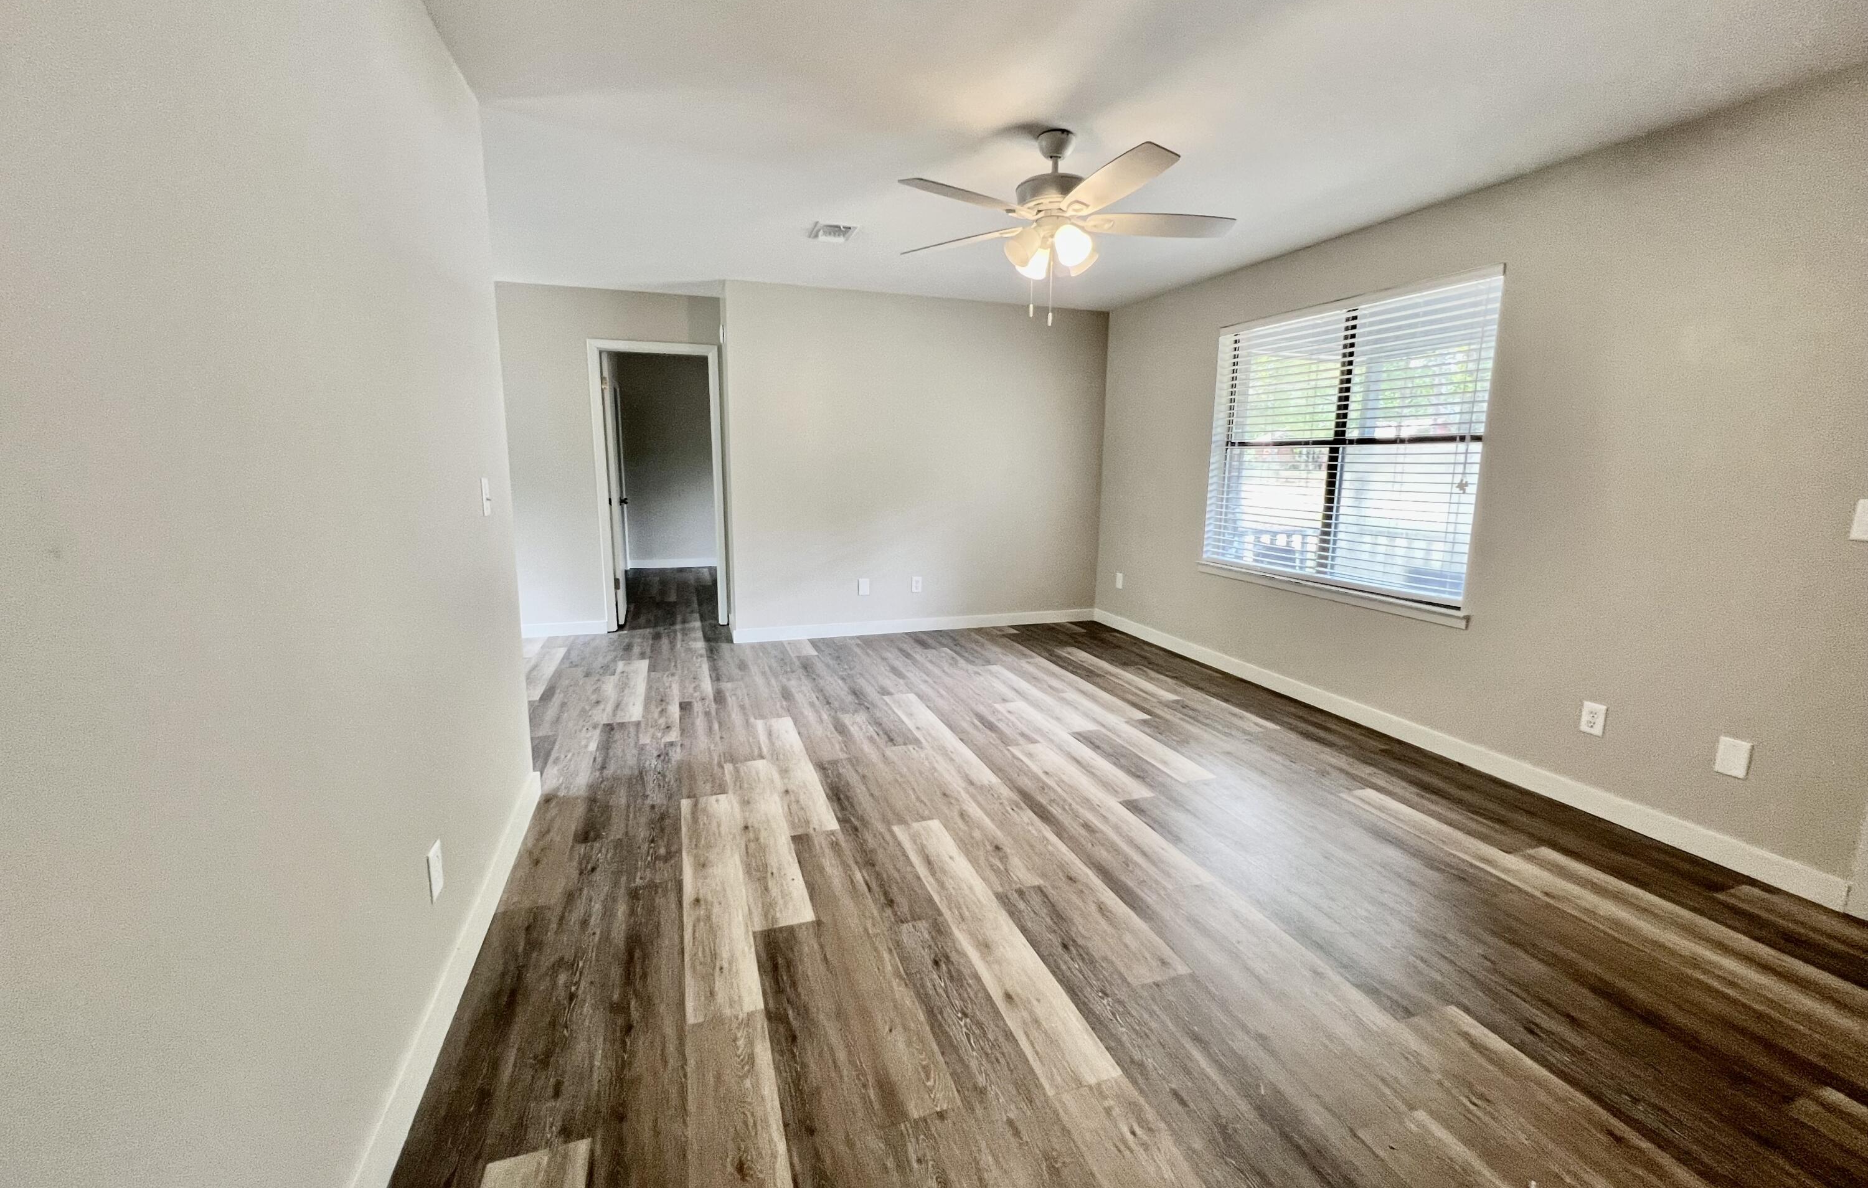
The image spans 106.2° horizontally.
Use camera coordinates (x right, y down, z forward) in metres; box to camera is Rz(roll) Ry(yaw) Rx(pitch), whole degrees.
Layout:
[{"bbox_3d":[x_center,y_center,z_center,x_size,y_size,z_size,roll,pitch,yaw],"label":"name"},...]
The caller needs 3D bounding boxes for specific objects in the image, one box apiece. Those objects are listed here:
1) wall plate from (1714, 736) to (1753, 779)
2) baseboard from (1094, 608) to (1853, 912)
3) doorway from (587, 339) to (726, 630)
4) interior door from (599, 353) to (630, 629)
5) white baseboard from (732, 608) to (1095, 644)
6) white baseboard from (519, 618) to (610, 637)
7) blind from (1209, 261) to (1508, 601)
[{"bbox_3d":[2.713,0.552,2.374,0.008,0.118,0.072,-3,11,-20],"label":"wall plate"},{"bbox_3d":[2.095,0.558,4.075,0.015,0.096,4.166,-3,11,-20],"label":"baseboard"},{"bbox_3d":[-2.037,-0.769,5.252,0.862,2.100,0.140,-3,11,-20],"label":"doorway"},{"bbox_3d":[-2.535,-0.817,5.601,0.038,2.030,0.760,-3,11,-20],"label":"interior door"},{"bbox_3d":[-0.025,0.246,5.504,2.970,0.095,0.015,-3,11,-20],"label":"white baseboard"},{"bbox_3d":[-2.741,0.260,5.131,0.640,0.094,0.015,-3,11,-20],"label":"white baseboard"},{"bbox_3d":[2.128,-0.824,3.865,0.055,1.459,1.638,-3,11,-20],"label":"blind"}]

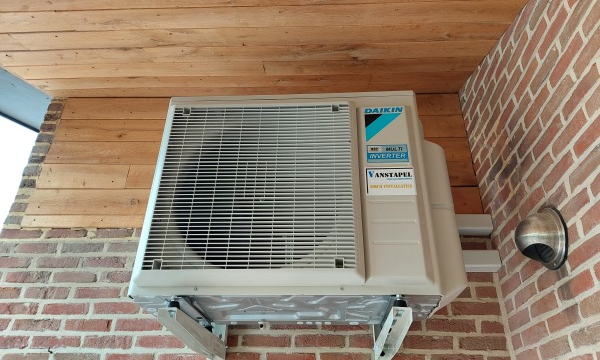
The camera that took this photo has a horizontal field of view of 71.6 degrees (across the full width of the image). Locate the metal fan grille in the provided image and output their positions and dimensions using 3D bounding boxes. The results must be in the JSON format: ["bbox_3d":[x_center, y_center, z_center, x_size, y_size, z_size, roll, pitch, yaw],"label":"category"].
[{"bbox_3d":[-0.138,0.003,1.313,0.603,0.585,0.040,-1,-30,3],"label":"metal fan grille"}]

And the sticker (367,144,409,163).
[{"bbox_3d":[0.282,-0.084,1.336,0.130,0.066,0.004,-1,-30,3],"label":"sticker"}]

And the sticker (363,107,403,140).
[{"bbox_3d":[0.286,-0.186,1.393,0.129,0.141,0.004,-1,-30,3],"label":"sticker"}]

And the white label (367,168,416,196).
[{"bbox_3d":[0.281,0.005,1.286,0.149,0.097,0.004,-1,-30,3],"label":"white label"}]

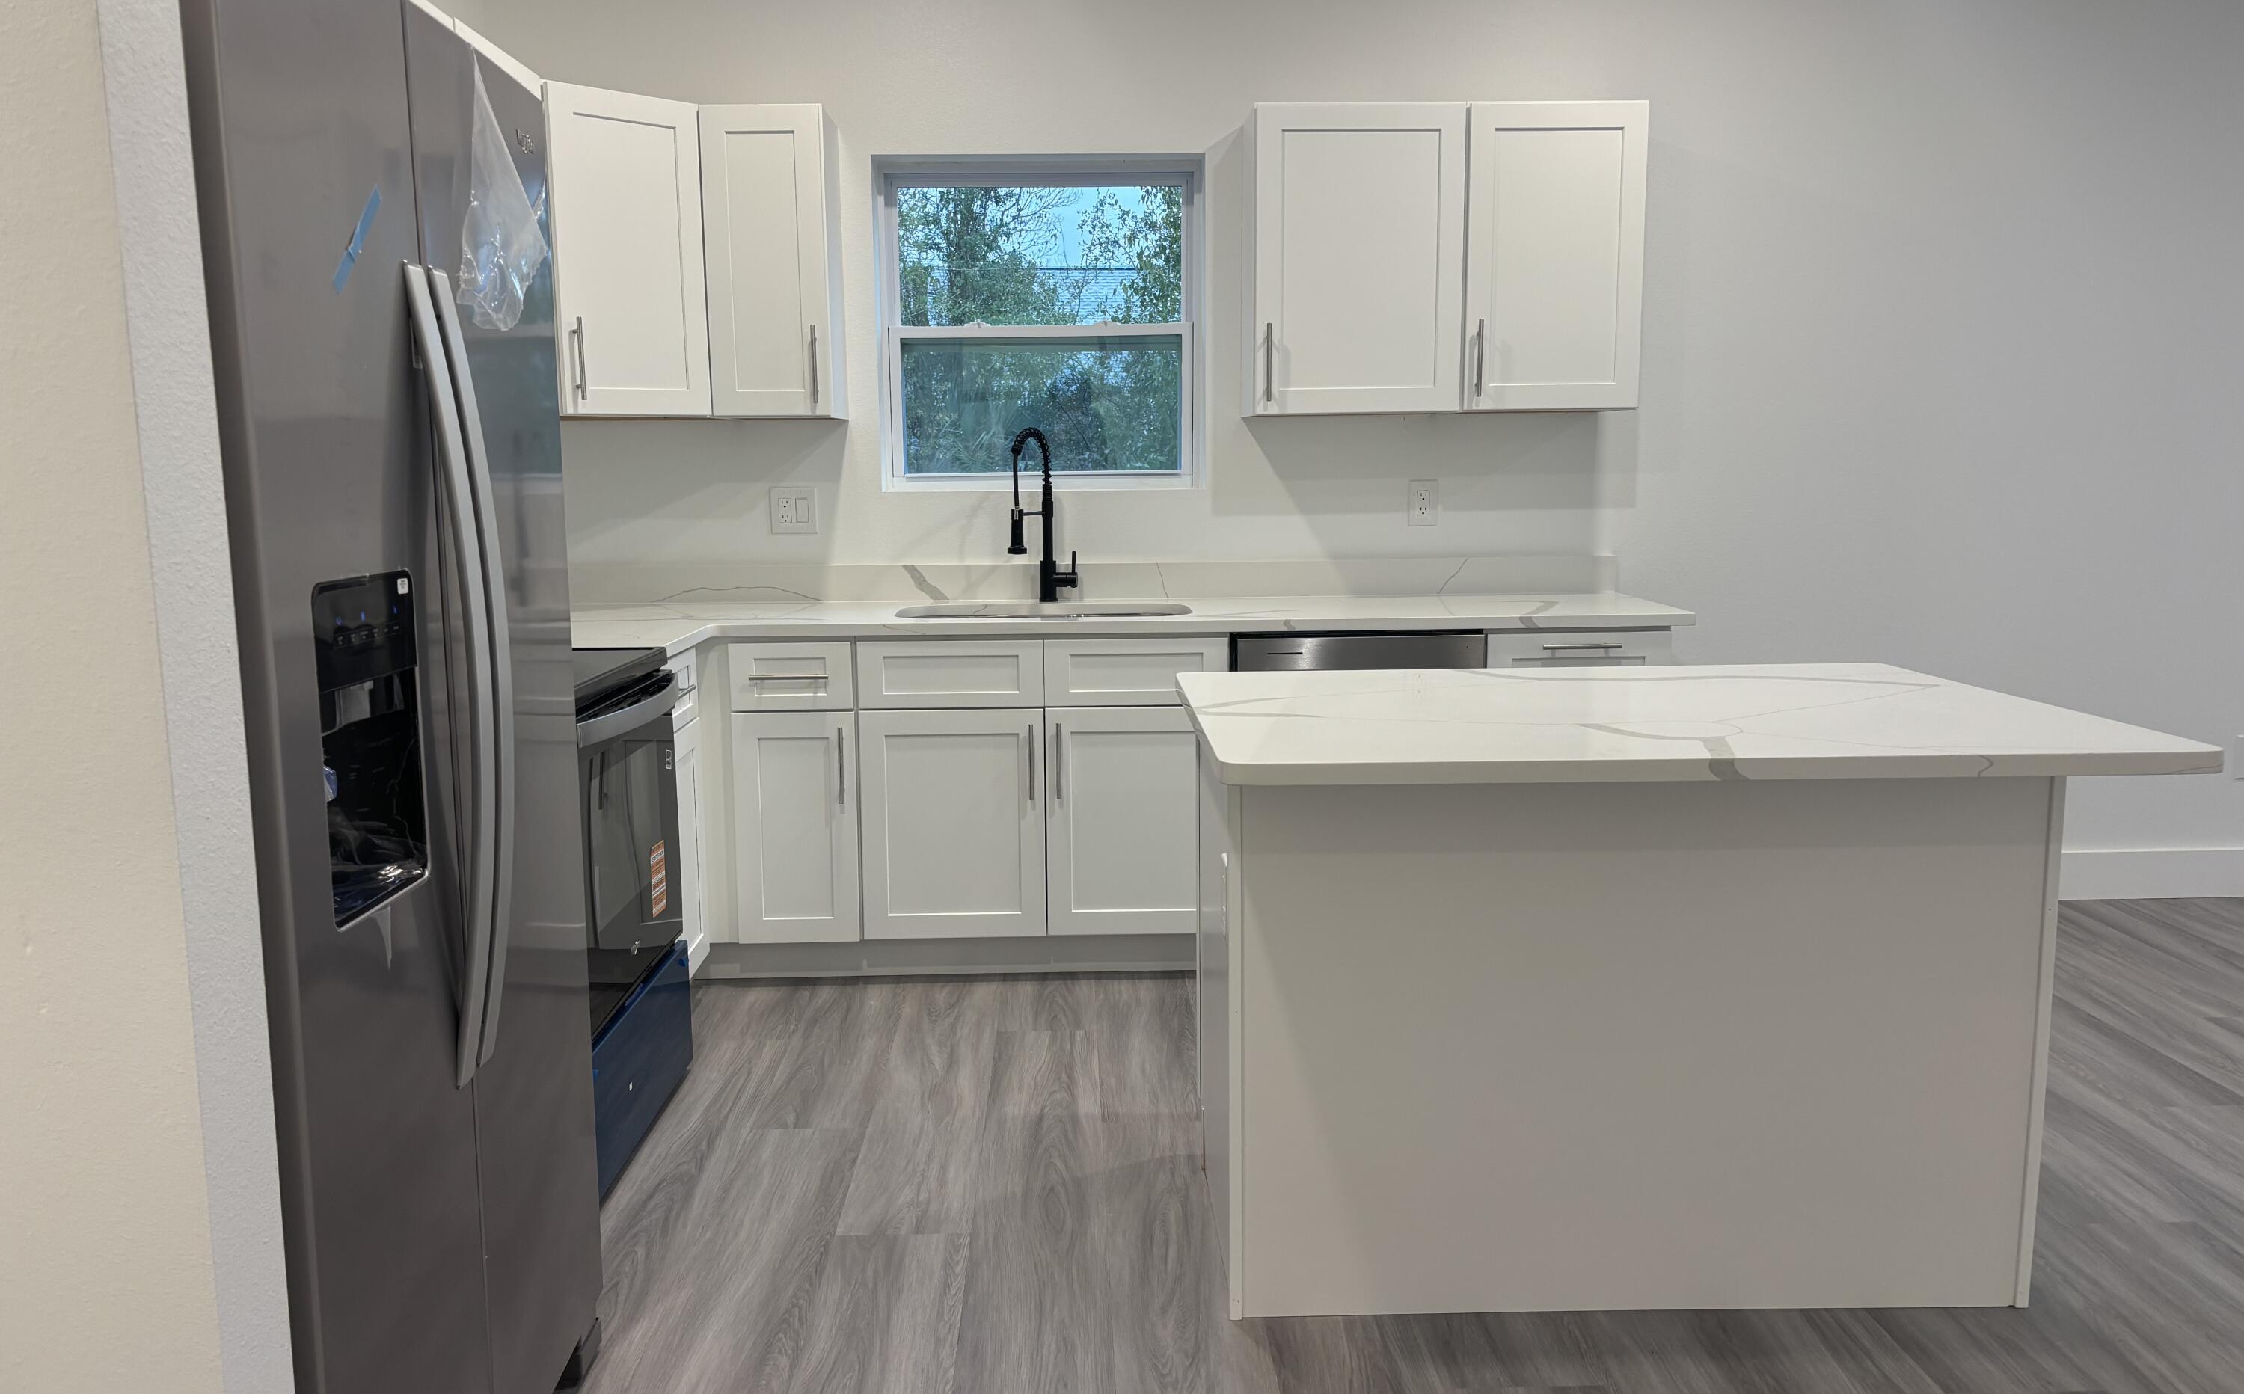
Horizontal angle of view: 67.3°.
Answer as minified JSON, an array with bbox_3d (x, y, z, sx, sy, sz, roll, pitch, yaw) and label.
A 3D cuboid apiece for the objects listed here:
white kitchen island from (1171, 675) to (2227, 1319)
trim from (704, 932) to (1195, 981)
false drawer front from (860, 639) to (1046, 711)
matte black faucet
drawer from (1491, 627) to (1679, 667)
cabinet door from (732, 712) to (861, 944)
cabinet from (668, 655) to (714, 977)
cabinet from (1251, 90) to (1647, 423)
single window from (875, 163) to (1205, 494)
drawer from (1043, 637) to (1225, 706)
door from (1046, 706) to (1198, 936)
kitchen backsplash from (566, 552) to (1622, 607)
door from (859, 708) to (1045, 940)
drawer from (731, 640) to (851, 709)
[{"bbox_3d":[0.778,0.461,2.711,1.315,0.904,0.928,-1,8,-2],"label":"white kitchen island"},{"bbox_3d":[-0.381,0.647,4.275,1.305,0.112,0.020,-1,8,-2],"label":"trim"},{"bbox_3d":[-0.413,-0.052,4.071,0.452,0.163,0.020,-1,8,-1],"label":"false drawer front"},{"bbox_3d":[-0.213,-0.481,4.484,0.132,0.470,0.247,2,9,16],"label":"matte black faucet"},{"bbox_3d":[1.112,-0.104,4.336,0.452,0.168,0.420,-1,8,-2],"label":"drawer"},{"bbox_3d":[-0.801,0.322,4.166,0.298,0.575,0.020,-1,8,-1],"label":"cabinet door"},{"bbox_3d":[-1.291,0.299,3.814,0.600,0.810,0.380,-1,8,-1],"label":"cabinet"},{"bbox_3d":[0.830,-1.135,4.442,0.991,0.766,0.330,-1,8,-2],"label":"cabinet"},{"bbox_3d":[-0.233,-1.043,4.741,0.890,0.890,0.080,-1,8,-1],"label":"single window"},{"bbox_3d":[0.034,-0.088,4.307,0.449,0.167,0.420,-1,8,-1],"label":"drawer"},{"bbox_3d":[0.044,0.311,4.181,0.451,0.575,0.020,-1,8,-1],"label":"door"},{"bbox_3d":[-0.134,-0.315,4.682,3.017,0.106,0.030,-1,8,-1],"label":"kitchen backsplash"},{"bbox_3d":[-0.414,0.317,4.173,0.451,0.575,0.020,-1,8,-1],"label":"door"},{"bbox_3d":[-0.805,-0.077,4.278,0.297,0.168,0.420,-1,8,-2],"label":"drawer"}]

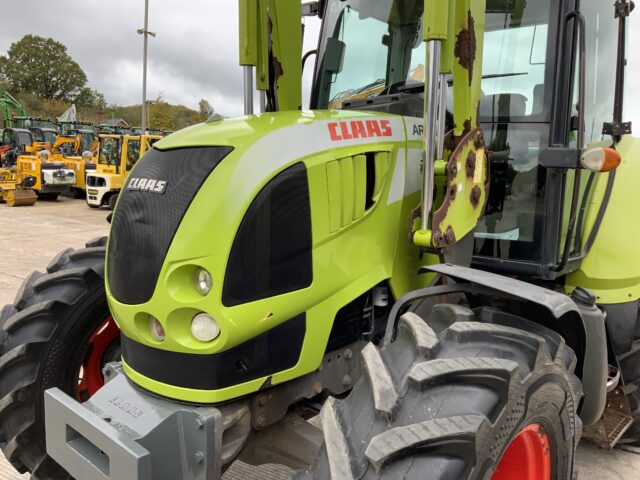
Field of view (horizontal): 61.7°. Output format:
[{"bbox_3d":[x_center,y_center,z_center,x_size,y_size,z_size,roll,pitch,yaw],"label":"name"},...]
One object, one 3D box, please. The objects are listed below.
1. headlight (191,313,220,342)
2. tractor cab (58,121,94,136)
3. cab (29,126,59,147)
[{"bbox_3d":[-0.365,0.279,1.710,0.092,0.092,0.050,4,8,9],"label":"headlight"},{"bbox_3d":[-13.397,-5.777,29.500,1.450,1.500,1.500,9,10,38],"label":"tractor cab"},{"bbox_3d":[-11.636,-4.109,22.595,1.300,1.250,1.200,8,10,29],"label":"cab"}]

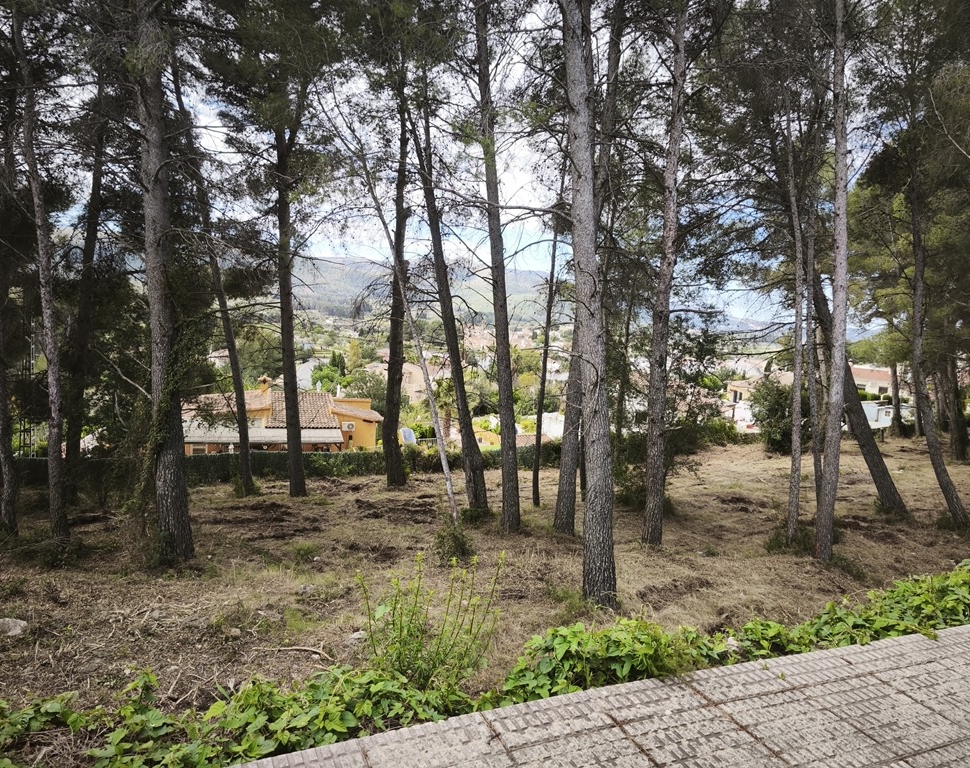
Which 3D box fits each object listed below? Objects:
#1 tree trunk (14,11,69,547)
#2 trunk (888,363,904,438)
[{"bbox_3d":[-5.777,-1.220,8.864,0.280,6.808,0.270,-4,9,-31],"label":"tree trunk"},{"bbox_3d":[13.365,0.545,22.178,0.340,2.510,0.330,-6,6,1],"label":"trunk"}]

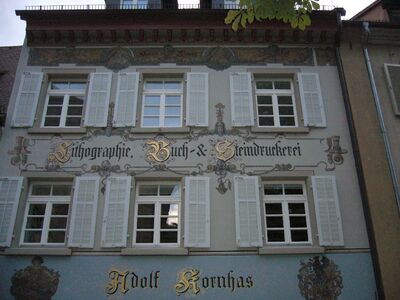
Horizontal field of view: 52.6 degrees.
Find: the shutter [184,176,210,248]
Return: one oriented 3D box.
[{"bbox_3d":[-0.071,1.541,10.256,0.623,1.823,0.050,0,-23,0],"label":"shutter"}]

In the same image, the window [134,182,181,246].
[{"bbox_3d":[-1.042,1.595,10.091,1.135,1.653,0.100,0,-24,-1],"label":"window"}]

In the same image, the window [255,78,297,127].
[{"bbox_3d":[2.132,-1.295,11.402,1.082,1.533,0.100,0,-24,-1],"label":"window"}]

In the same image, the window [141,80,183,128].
[{"bbox_3d":[-1.082,-1.323,11.649,1.167,1.554,0.100,0,-23,0],"label":"window"}]

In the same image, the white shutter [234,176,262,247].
[{"bbox_3d":[1.187,1.502,9.983,0.593,1.777,0.050,0,-24,-1],"label":"white shutter"}]

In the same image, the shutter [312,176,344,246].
[{"bbox_3d":[3.229,1.535,10.275,0.612,1.823,0.050,0,-23,0],"label":"shutter"}]

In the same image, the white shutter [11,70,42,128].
[{"bbox_3d":[-4.754,-1.401,11.215,0.582,1.738,0.050,0,-24,-1],"label":"white shutter"}]

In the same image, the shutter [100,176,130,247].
[{"bbox_3d":[-2.093,1.545,10.245,0.605,1.823,0.050,0,-23,0],"label":"shutter"}]

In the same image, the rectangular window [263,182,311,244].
[{"bbox_3d":[2.213,1.617,10.392,1.140,1.667,0.100,0,-23,0],"label":"rectangular window"}]

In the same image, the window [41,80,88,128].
[{"bbox_3d":[-3.852,-1.317,11.634,1.171,1.554,0.100,0,-23,0],"label":"window"}]

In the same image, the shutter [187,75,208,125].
[{"bbox_3d":[-0.061,-1.410,11.262,0.594,1.721,0.050,0,-24,-1],"label":"shutter"}]

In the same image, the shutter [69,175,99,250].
[{"bbox_3d":[-2.816,1.512,9.942,0.586,1.779,0.050,0,-24,-1],"label":"shutter"}]

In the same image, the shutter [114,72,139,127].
[{"bbox_3d":[-2.023,-1.404,11.242,0.591,1.742,0.050,0,-24,-1],"label":"shutter"}]

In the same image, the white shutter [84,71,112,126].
[{"bbox_3d":[-2.796,-1.403,11.235,0.595,1.741,0.050,0,-24,-1],"label":"white shutter"}]

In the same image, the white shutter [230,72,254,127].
[{"bbox_3d":[1.190,-1.452,11.558,0.599,1.772,0.050,0,-23,0],"label":"white shutter"}]

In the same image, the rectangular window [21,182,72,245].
[{"bbox_3d":[-3.880,1.629,10.358,1.135,1.667,0.100,0,-23,0],"label":"rectangular window"}]

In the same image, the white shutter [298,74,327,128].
[{"bbox_3d":[3.198,-1.455,11.569,0.586,1.772,0.050,0,-23,0],"label":"white shutter"}]

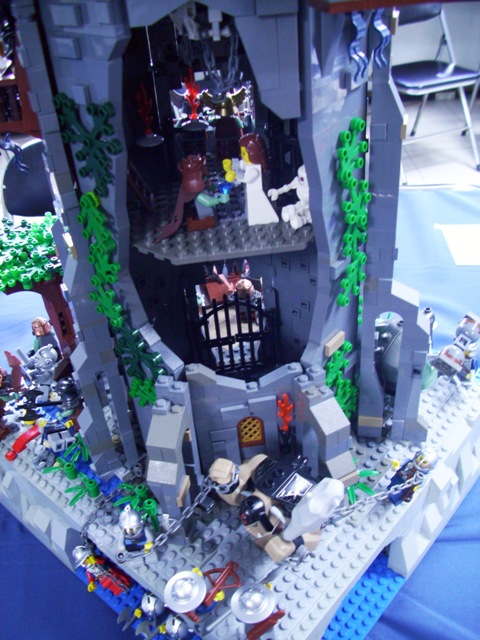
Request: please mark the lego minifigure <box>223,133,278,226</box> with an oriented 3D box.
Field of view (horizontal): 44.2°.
[{"bbox_3d":[0.005,-0.072,0.305,0.027,0.044,0.020,-7,36,-3],"label":"lego minifigure"}]

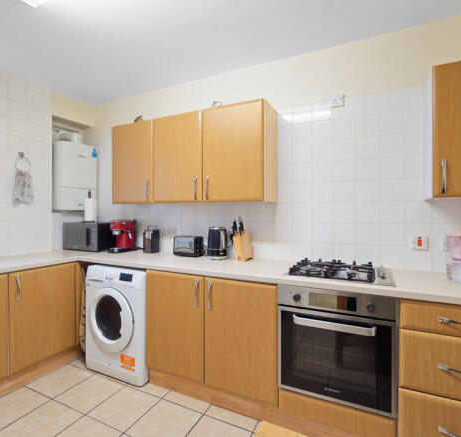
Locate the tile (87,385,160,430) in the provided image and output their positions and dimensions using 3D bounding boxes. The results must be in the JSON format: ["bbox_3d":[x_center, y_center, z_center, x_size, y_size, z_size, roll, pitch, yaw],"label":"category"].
[{"bbox_3d":[-0.705,1.263,1.824,0.335,0.010,0.335,0,1,25],"label":"tile"}]

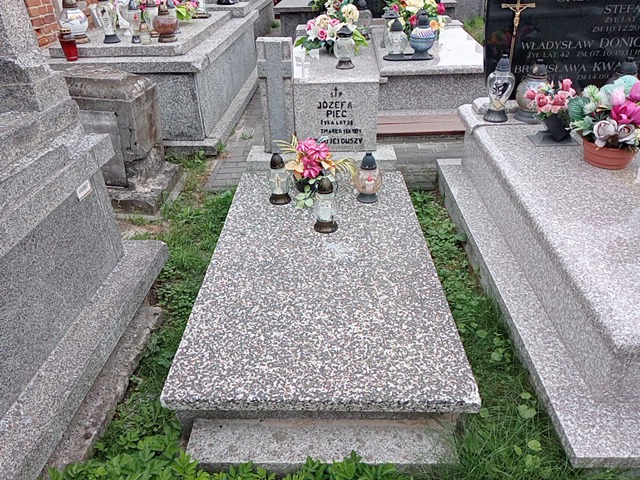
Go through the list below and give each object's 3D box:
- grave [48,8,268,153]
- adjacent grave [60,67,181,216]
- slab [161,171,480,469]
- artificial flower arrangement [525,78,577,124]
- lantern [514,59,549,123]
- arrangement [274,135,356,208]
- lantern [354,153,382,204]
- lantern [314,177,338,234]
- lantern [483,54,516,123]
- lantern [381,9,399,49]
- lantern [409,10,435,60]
[{"bbox_3d":[-1.430,-1.588,4.705,1.500,0.660,2.750,1,31,1],"label":"grave"},{"bbox_3d":[-1.250,-0.587,2.997,0.680,0.670,0.620,1,31,1],"label":"adjacent grave"},{"bbox_3d":[0.007,0.141,2.145,0.880,0.190,1.782,1,29,0],"label":"slab"},{"bbox_3d":[1.074,-0.645,2.412,0.220,0.190,0.200,1,29,0],"label":"artificial flower arrangement"},{"bbox_3d":[1.187,-0.841,2.905,0.195,0.320,0.195,0,31,0],"label":"lantern"},{"bbox_3d":[-0.020,-0.337,2.424,0.390,0.280,0.320,0,31,0],"label":"arrangement"},{"bbox_3d":[0.240,-0.309,2.516,0.128,0.237,0.128,1,29,0],"label":"lantern"},{"bbox_3d":[0.029,-0.153,2.225,0.106,0.244,0.106,1,29,0],"label":"lantern"},{"bbox_3d":[0.934,-0.786,2.663,0.138,0.320,0.118,4,30,6],"label":"lantern"},{"bbox_3d":[0.637,-1.885,4.594,0.155,0.301,0.155,1,29,0],"label":"lantern"},{"bbox_3d":[0.789,-1.599,4.025,0.205,0.330,0.205,0,31,0],"label":"lantern"}]

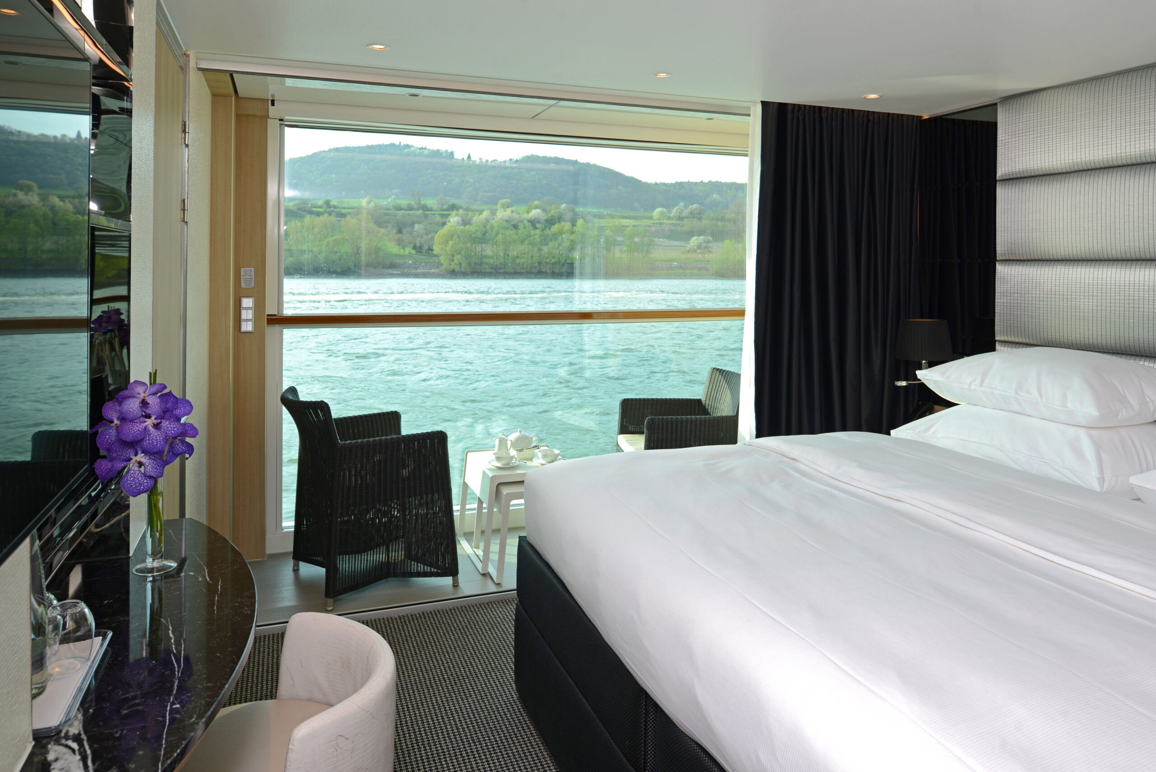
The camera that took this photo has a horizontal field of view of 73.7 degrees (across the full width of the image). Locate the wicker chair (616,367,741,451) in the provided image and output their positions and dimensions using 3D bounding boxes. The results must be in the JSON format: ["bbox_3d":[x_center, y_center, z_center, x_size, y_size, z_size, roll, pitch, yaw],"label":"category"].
[{"bbox_3d":[0.509,0.339,3.779,0.600,0.800,0.530,0,5,-9],"label":"wicker chair"}]

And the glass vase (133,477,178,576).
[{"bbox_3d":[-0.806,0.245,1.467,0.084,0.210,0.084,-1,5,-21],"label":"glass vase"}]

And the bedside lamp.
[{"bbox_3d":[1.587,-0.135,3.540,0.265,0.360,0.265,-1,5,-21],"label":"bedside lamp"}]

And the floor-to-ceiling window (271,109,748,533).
[{"bbox_3d":[-0.160,-0.342,3.970,2.630,1.940,0.120,-1,5,-21],"label":"floor-to-ceiling window"}]

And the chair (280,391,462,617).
[{"bbox_3d":[-0.896,0.416,3.243,0.600,0.800,0.530,-2,5,-32],"label":"chair"}]

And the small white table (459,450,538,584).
[{"bbox_3d":[-0.276,0.549,3.564,0.440,0.460,0.560,-1,5,-21],"label":"small white table"}]

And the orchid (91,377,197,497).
[{"bbox_3d":[-0.815,0.096,1.455,0.200,0.225,0.165,-2,5,-29],"label":"orchid"}]

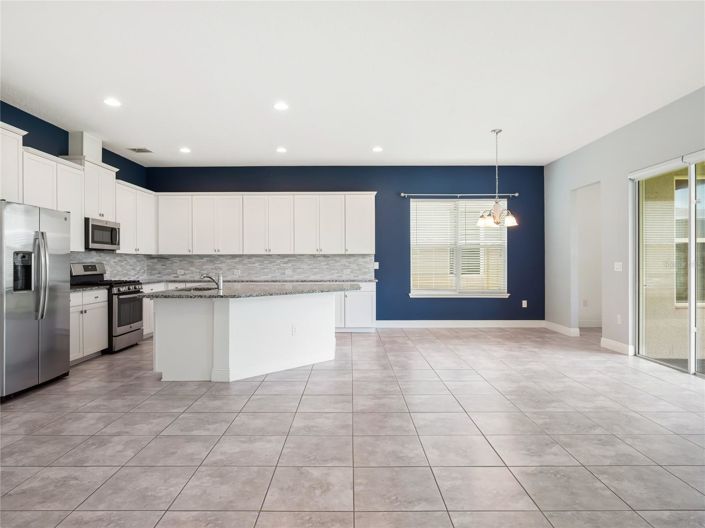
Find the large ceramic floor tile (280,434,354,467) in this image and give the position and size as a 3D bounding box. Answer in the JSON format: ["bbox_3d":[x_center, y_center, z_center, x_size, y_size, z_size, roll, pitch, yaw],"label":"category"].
[{"bbox_3d":[-0.226,1.215,2.655,0.460,0.010,0.436,0,0,0],"label":"large ceramic floor tile"}]

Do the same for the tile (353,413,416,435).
[{"bbox_3d":[0.238,1.222,3.110,0.457,0.015,0.448,0,0,0],"label":"tile"}]

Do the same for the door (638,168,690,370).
[{"bbox_3d":[3.740,0.030,4.890,0.060,2.360,0.880,0,0,-1],"label":"door"}]

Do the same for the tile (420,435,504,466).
[{"bbox_3d":[0.700,1.225,2.672,0.458,0.010,0.445,0,0,0],"label":"tile"}]

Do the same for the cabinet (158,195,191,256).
[{"bbox_3d":[-3.190,-0.713,7.515,0.620,1.080,0.330,0,0,0],"label":"cabinet"}]

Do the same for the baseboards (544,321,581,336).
[{"bbox_3d":[3.700,1.145,7.220,0.140,0.140,0.920,0,0,0],"label":"baseboards"}]

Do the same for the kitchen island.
[{"bbox_3d":[-0.990,0.763,5.040,2.220,0.914,2.120,0,0,0],"label":"kitchen island"}]

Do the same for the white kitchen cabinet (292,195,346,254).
[{"bbox_3d":[-0.589,-0.717,7.520,0.915,1.090,0.340,0,0,0],"label":"white kitchen cabinet"}]

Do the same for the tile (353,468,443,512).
[{"bbox_3d":[0.235,1.217,2.219,0.460,0.010,0.436,0,0,0],"label":"tile"}]

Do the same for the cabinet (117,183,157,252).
[{"bbox_3d":[-3.700,-0.715,6.750,0.340,1.090,1.200,0,0,-1],"label":"cabinet"}]

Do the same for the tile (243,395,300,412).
[{"bbox_3d":[-0.689,1.211,3.526,0.460,0.010,0.436,0,0,0],"label":"tile"}]

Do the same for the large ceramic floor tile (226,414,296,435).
[{"bbox_3d":[-0.676,1.215,3.082,0.455,0.012,0.443,0,0,0],"label":"large ceramic floor tile"}]

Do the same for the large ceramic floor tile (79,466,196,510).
[{"bbox_3d":[-1.145,1.217,2.216,0.460,0.010,0.436,0,0,0],"label":"large ceramic floor tile"}]

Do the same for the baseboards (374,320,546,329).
[{"bbox_3d":[2.013,1.121,7.546,3.135,0.135,0.016,0,0,0],"label":"baseboards"}]

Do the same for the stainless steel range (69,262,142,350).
[{"bbox_3d":[-3.525,0.615,5.820,0.690,1.190,0.755,0,0,0],"label":"stainless steel range"}]

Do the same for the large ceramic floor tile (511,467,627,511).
[{"bbox_3d":[1.155,1.217,2.222,0.460,0.010,0.436,0,0,0],"label":"large ceramic floor tile"}]

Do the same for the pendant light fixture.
[{"bbox_3d":[2.020,-1.180,5.670,0.580,1.340,0.570,0,0,0],"label":"pendant light fixture"}]

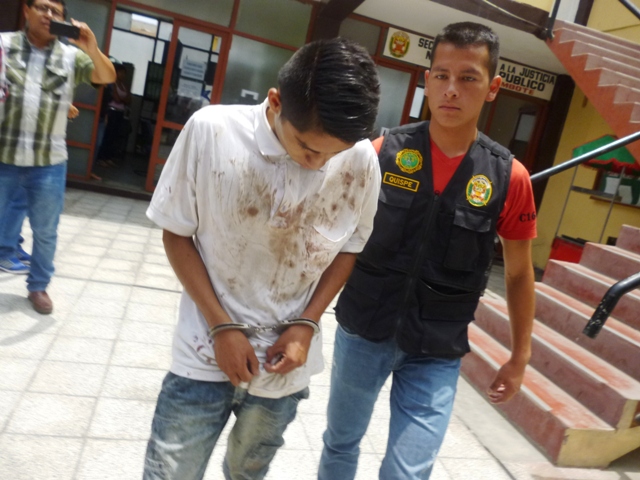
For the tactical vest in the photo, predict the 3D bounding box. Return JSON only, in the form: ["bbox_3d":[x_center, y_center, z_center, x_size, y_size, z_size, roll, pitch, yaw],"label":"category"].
[{"bbox_3d":[0.289,-0.012,1.420,0.390,0.585,0.260,15,12,13],"label":"tactical vest"}]

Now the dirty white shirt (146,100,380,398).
[{"bbox_3d":[-0.141,0.013,1.250,0.500,0.650,0.290,11,15,-6],"label":"dirty white shirt"}]

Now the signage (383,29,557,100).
[{"bbox_3d":[2.183,-2.462,7.322,2.710,0.358,0.050,9,12,-16],"label":"signage"}]

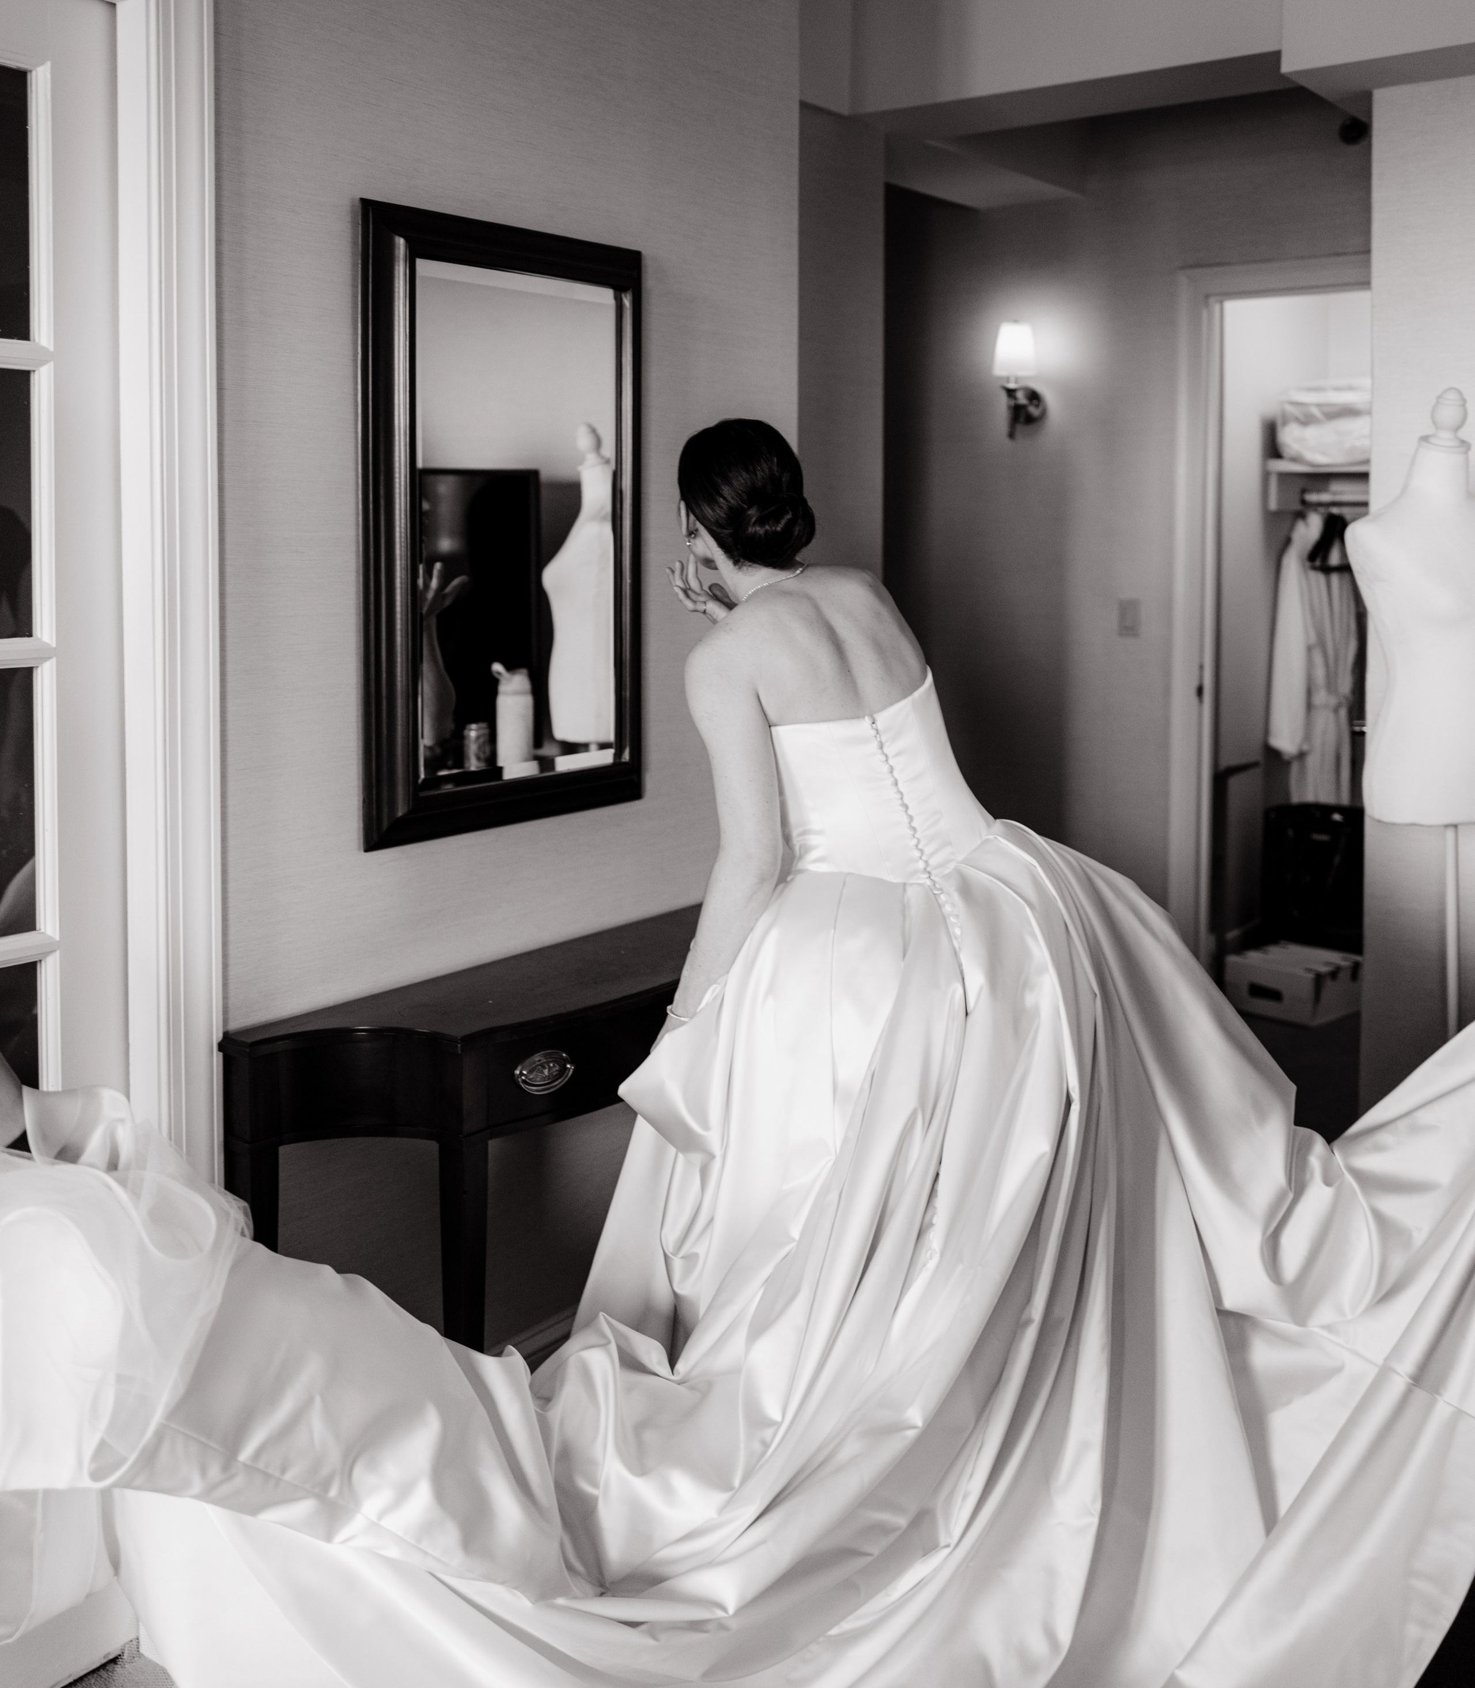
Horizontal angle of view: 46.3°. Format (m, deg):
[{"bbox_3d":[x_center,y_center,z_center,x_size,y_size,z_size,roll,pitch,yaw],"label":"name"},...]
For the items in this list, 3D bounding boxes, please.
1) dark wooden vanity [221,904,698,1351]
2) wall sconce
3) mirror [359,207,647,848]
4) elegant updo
[{"bbox_3d":[-0.234,0.585,2.575,0.310,0.800,1.060,5,8,37],"label":"dark wooden vanity"},{"bbox_3d":[0.855,-1.412,5.248,0.150,0.360,0.200,5,8,37],"label":"wall sconce"},{"bbox_3d":[-0.335,-0.480,2.613,0.045,0.905,0.570,2,6,37],"label":"mirror"},{"bbox_3d":[0.014,-0.507,2.490,0.175,0.200,0.215,-7,-7,-37],"label":"elegant updo"}]

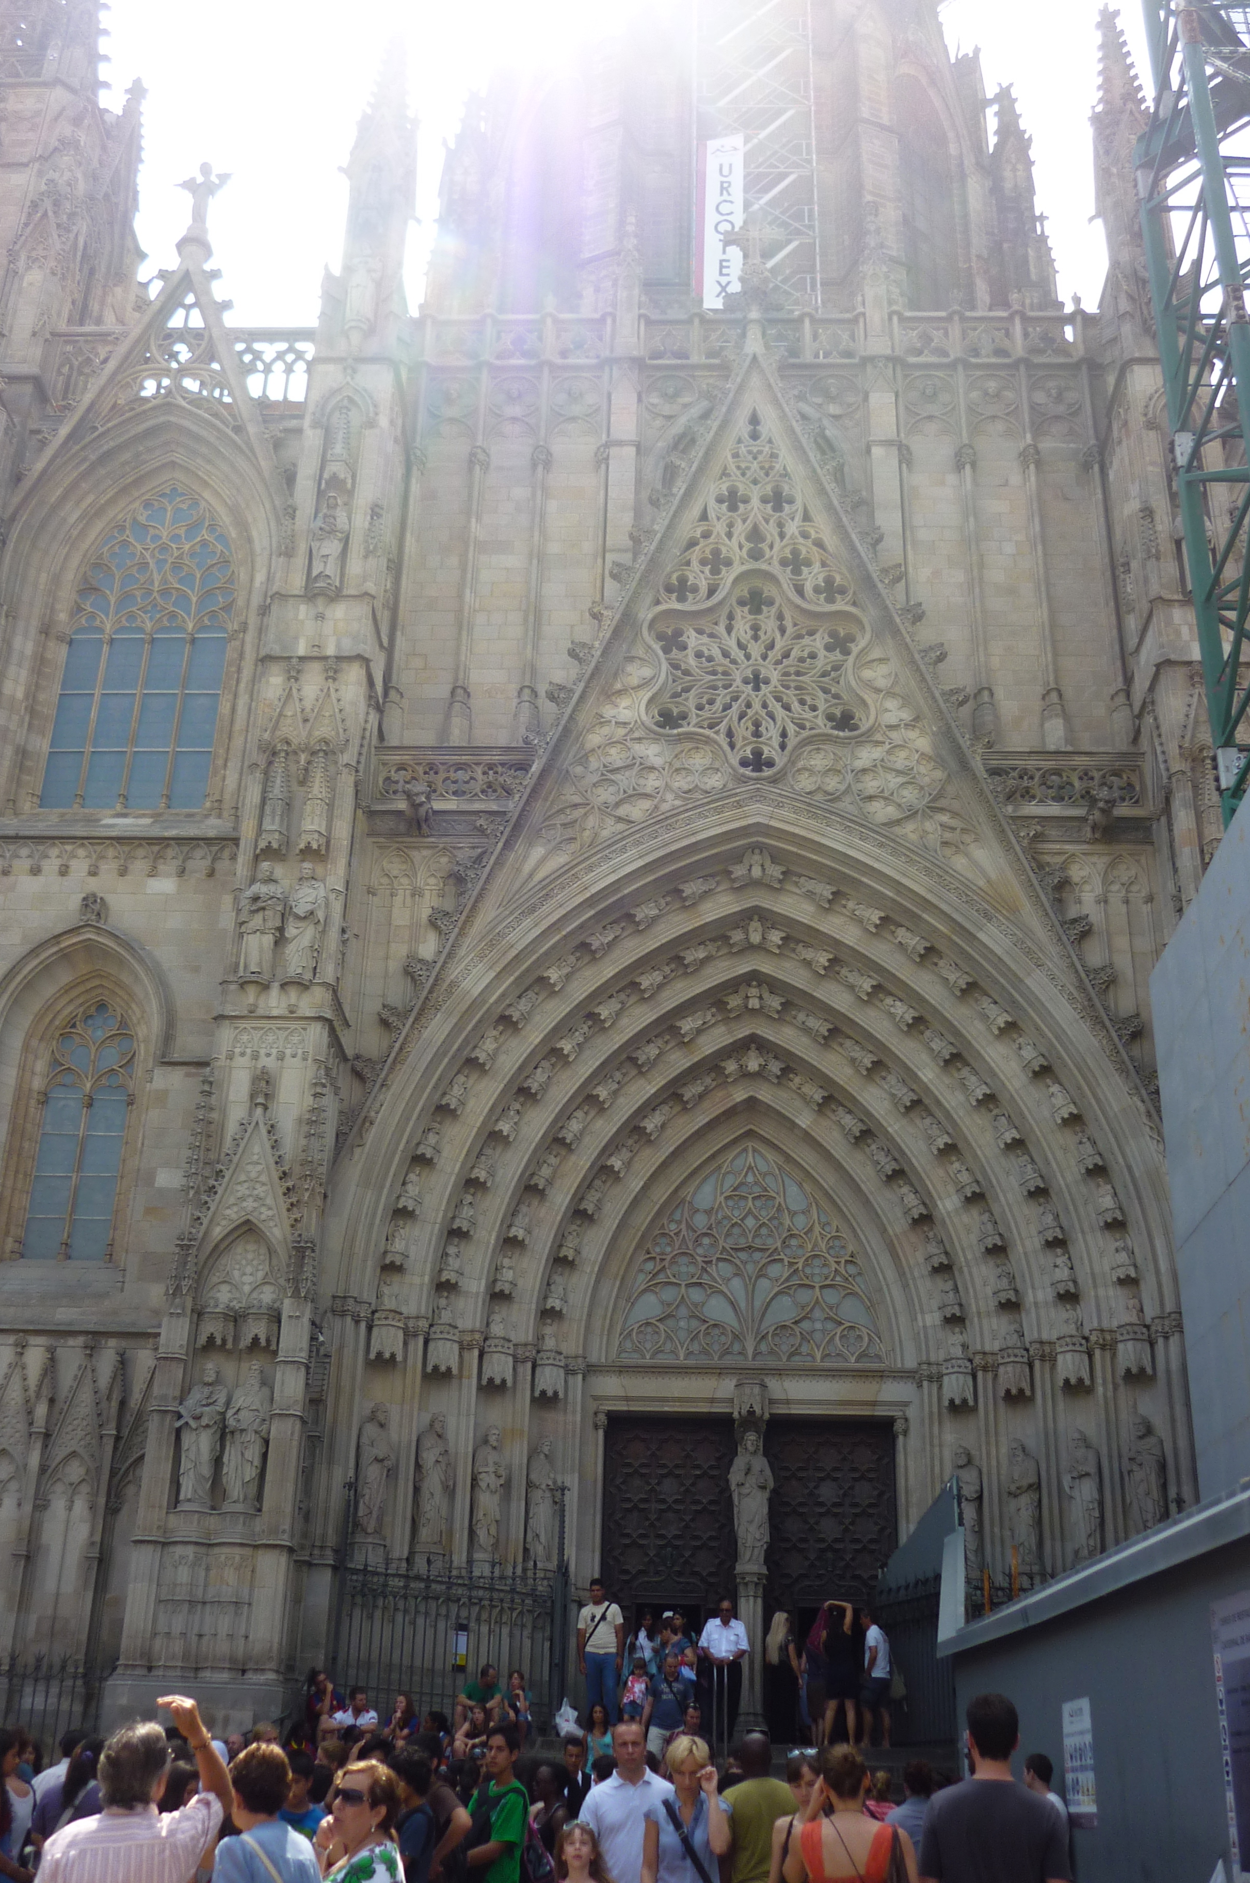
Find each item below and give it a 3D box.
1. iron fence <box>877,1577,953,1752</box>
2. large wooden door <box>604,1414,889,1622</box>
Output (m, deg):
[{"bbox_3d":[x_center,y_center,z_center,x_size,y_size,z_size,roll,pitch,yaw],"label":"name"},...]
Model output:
[{"bbox_3d":[3.640,9.213,22.902,0.120,1.938,2.588,8,-26,-14],"label":"iron fence"},{"bbox_3d":[1.779,9.062,25.659,4.280,4.489,0.250,1,-25,2],"label":"large wooden door"}]

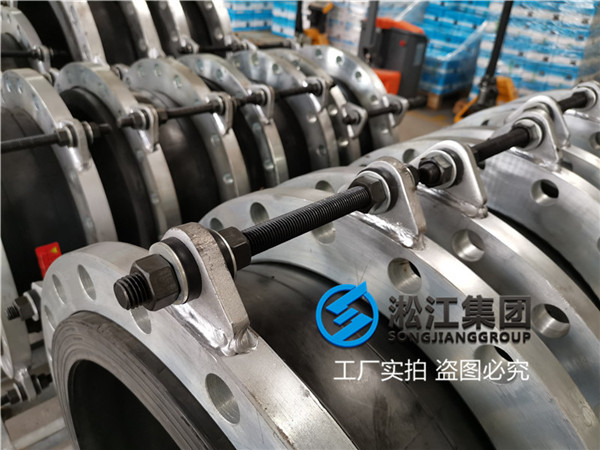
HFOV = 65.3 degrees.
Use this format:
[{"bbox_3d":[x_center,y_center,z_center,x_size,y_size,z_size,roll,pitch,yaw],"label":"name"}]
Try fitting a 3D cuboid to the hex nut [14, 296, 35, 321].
[{"bbox_3d":[-0.380,0.115,0.643,0.015,0.029,0.033,-23,-11,-40],"label":"hex nut"}]

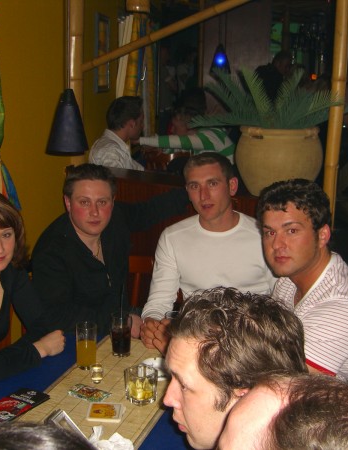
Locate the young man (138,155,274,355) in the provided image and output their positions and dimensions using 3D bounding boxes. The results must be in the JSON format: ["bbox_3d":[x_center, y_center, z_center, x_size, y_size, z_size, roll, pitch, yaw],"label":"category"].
[{"bbox_3d":[0.121,0.386,2.555,0.520,1.330,0.780,5,15,14],"label":"young man"}]

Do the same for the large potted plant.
[{"bbox_3d":[0.429,-0.395,2.828,0.680,0.560,0.640,1,14,0],"label":"large potted plant"}]

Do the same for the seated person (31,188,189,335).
[{"bbox_3d":[-0.209,0.393,2.559,0.720,1.300,0.780,-7,16,-29],"label":"seated person"}]

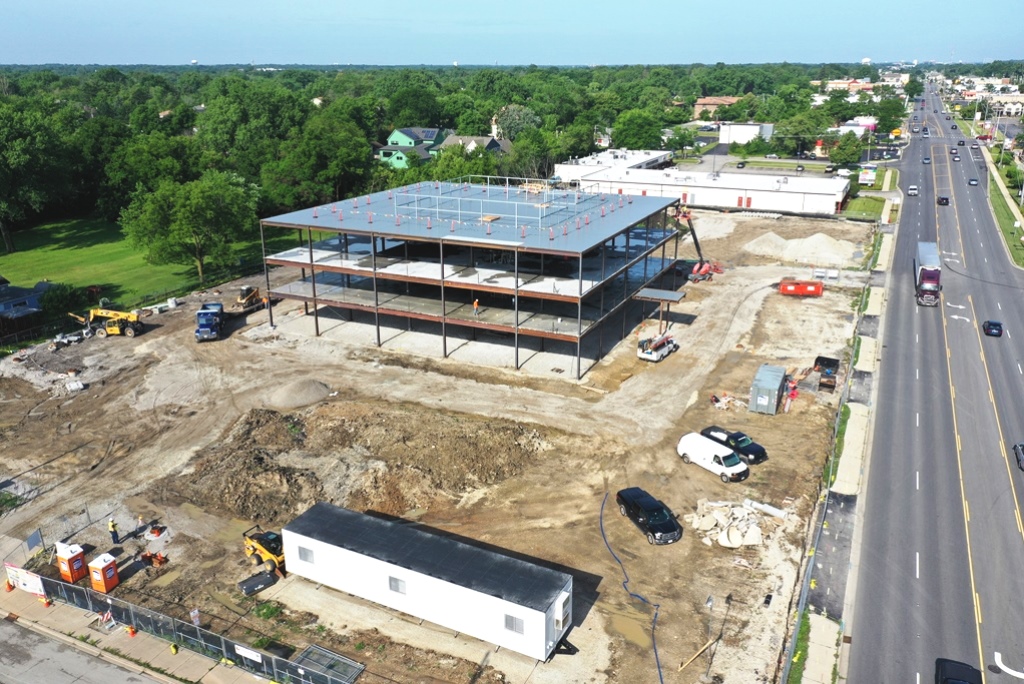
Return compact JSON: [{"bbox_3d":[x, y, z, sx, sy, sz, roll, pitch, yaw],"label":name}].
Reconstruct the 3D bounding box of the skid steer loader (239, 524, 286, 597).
[{"bbox_3d":[-15.519,13.663,52.191,3.550,2.050,1.900,13,24,34],"label":"skid steer loader"}]

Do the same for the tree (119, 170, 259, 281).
[{"bbox_3d":[-47.552,-16.661,116.901,20.000,16.500,19.000,0,19,0],"label":"tree"}]

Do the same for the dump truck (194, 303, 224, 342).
[{"bbox_3d":[-36.733,-2.588,96.923,2.400,2.850,6.800,-4,20,-10],"label":"dump truck"}]

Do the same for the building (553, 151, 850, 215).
[{"bbox_3d":[49.486,-43.579,208.160,73.000,5.400,63.000,9,21,24],"label":"building"}]

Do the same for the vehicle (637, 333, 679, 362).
[{"bbox_3d":[16.516,0.401,89.281,2.150,2.000,5.600,12,23,32],"label":"vehicle"}]

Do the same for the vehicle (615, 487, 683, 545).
[{"bbox_3d":[9.629,12.093,56.157,2.050,1.930,6.000,-7,21,-20],"label":"vehicle"}]

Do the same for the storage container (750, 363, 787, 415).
[{"bbox_3d":[24.556,4.555,76.454,2.420,2.620,5.900,9,21,24],"label":"storage container"}]

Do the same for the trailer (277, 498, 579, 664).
[{"bbox_3d":[-5.324,14.141,48.338,18.500,3.400,3.600,9,22,25],"label":"trailer"}]

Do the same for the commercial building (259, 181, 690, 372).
[{"bbox_3d":[-3.358,-11.929,103.588,40.726,15.900,36.912,9,21,24],"label":"commercial building"}]

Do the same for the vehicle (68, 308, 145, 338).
[{"bbox_3d":[-48.550,-2.261,95.702,7.700,3.100,2.500,-1,19,-2],"label":"vehicle"}]

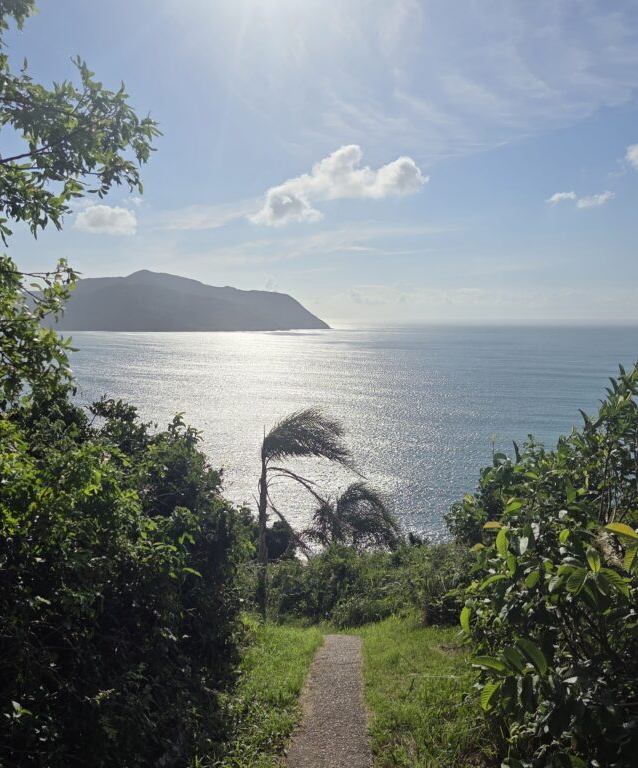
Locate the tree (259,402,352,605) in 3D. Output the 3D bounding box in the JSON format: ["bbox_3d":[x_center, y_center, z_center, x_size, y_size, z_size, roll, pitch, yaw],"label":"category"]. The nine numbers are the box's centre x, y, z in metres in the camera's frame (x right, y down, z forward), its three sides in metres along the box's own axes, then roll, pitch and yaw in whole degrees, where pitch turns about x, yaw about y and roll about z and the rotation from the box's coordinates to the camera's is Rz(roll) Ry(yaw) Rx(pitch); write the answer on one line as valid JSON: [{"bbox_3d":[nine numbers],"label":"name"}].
[{"bbox_3d":[-0.250,2.800,15.000,2.250,4.650,1.700,0,5,0],"label":"tree"}]

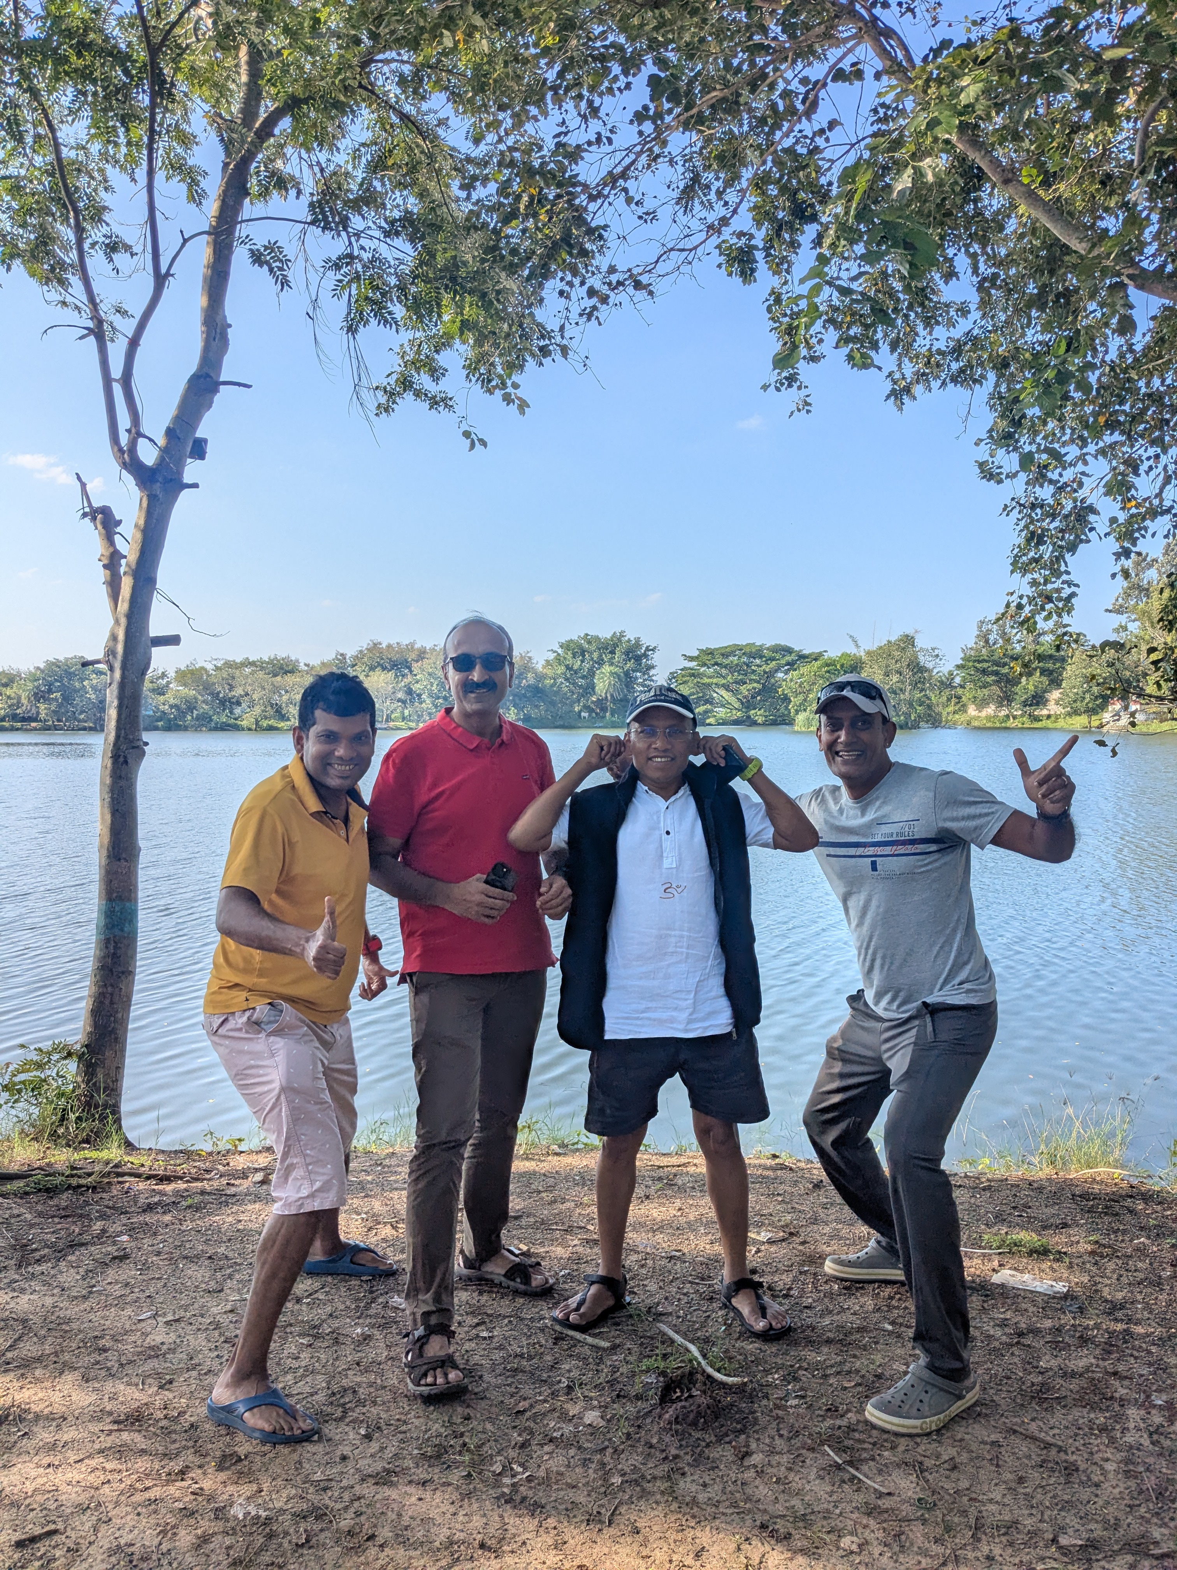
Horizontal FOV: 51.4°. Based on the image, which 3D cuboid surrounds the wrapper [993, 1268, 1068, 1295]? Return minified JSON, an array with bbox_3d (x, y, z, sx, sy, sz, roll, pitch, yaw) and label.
[{"bbox_3d":[1.173,1.321,3.251,0.186,0.016,0.072,2,3,26],"label":"wrapper"}]

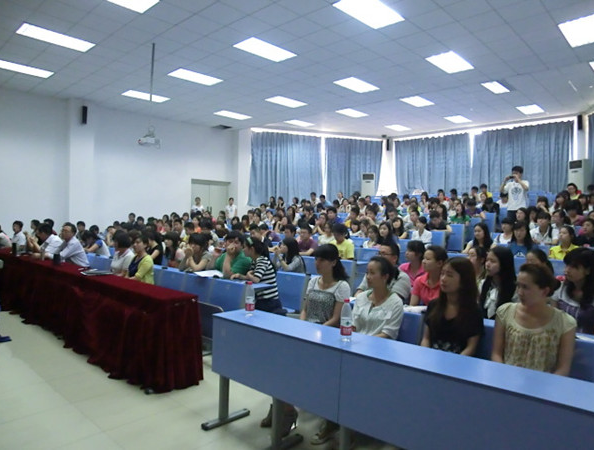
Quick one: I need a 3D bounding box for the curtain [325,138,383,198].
[{"bbox_3d":[2.450,-2.209,17.849,2.630,2.930,0.180,0,2,-17],"label":"curtain"}]

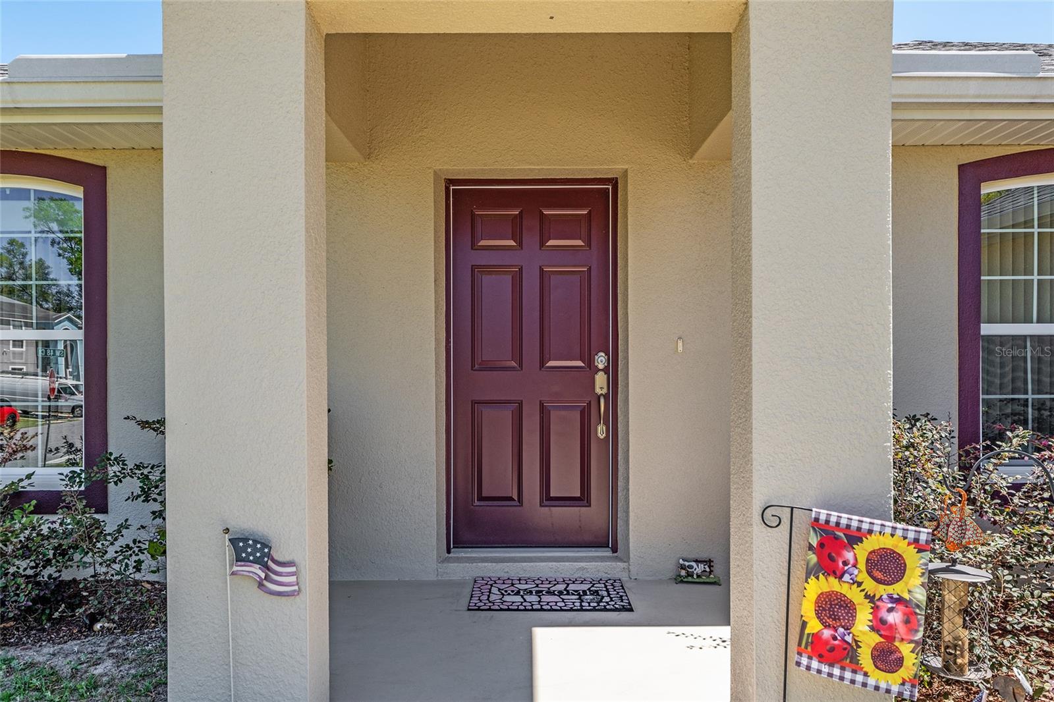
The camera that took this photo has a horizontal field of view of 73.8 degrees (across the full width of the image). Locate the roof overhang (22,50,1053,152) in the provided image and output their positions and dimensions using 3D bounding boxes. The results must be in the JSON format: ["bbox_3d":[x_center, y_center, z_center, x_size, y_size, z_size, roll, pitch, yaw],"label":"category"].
[{"bbox_3d":[0.000,-1.205,3.420,4.900,0.290,0.540,0,0,0],"label":"roof overhang"}]

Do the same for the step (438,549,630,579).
[{"bbox_3d":[0.037,1.147,3.790,1.010,0.095,0.220,0,0,0],"label":"step"}]

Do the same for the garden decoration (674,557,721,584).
[{"bbox_3d":[0.888,1.133,3.645,0.230,0.125,0.085,0,0,5],"label":"garden decoration"}]

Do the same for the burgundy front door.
[{"bbox_3d":[0.028,0.070,3.920,0.940,2.050,0.080,0,0,0],"label":"burgundy front door"}]

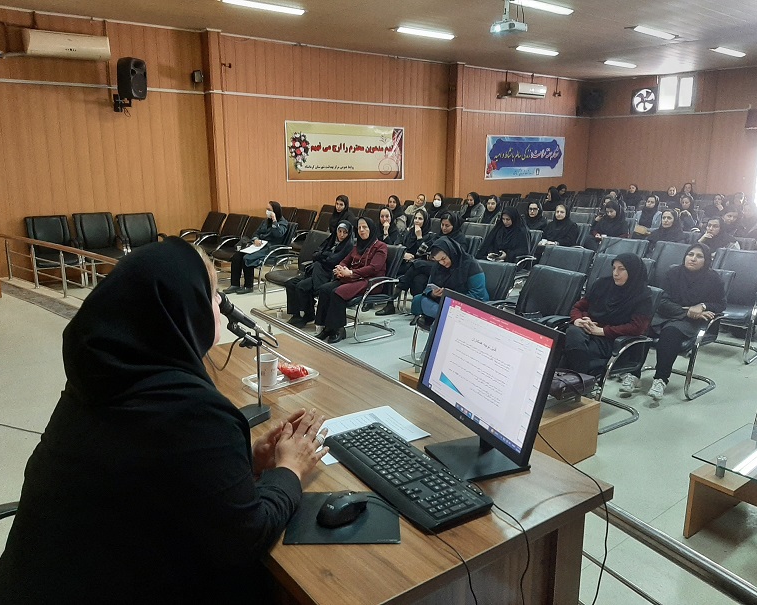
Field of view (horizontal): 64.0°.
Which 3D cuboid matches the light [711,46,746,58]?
[{"bbox_3d":[6.953,-4.949,11.919,1.170,0.090,0.260,-10,17,-37],"label":"light"}]

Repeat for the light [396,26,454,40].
[{"bbox_3d":[0.830,-4.649,10.428,1.220,0.090,0.270,-10,17,-37],"label":"light"}]

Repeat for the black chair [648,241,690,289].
[{"bbox_3d":[3.078,-0.124,6.486,0.630,0.980,0.600,-11,18,-40],"label":"black chair"}]

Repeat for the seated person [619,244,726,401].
[{"bbox_3d":[2.436,0.134,4.991,0.820,1.210,0.560,-10,18,-38],"label":"seated person"}]

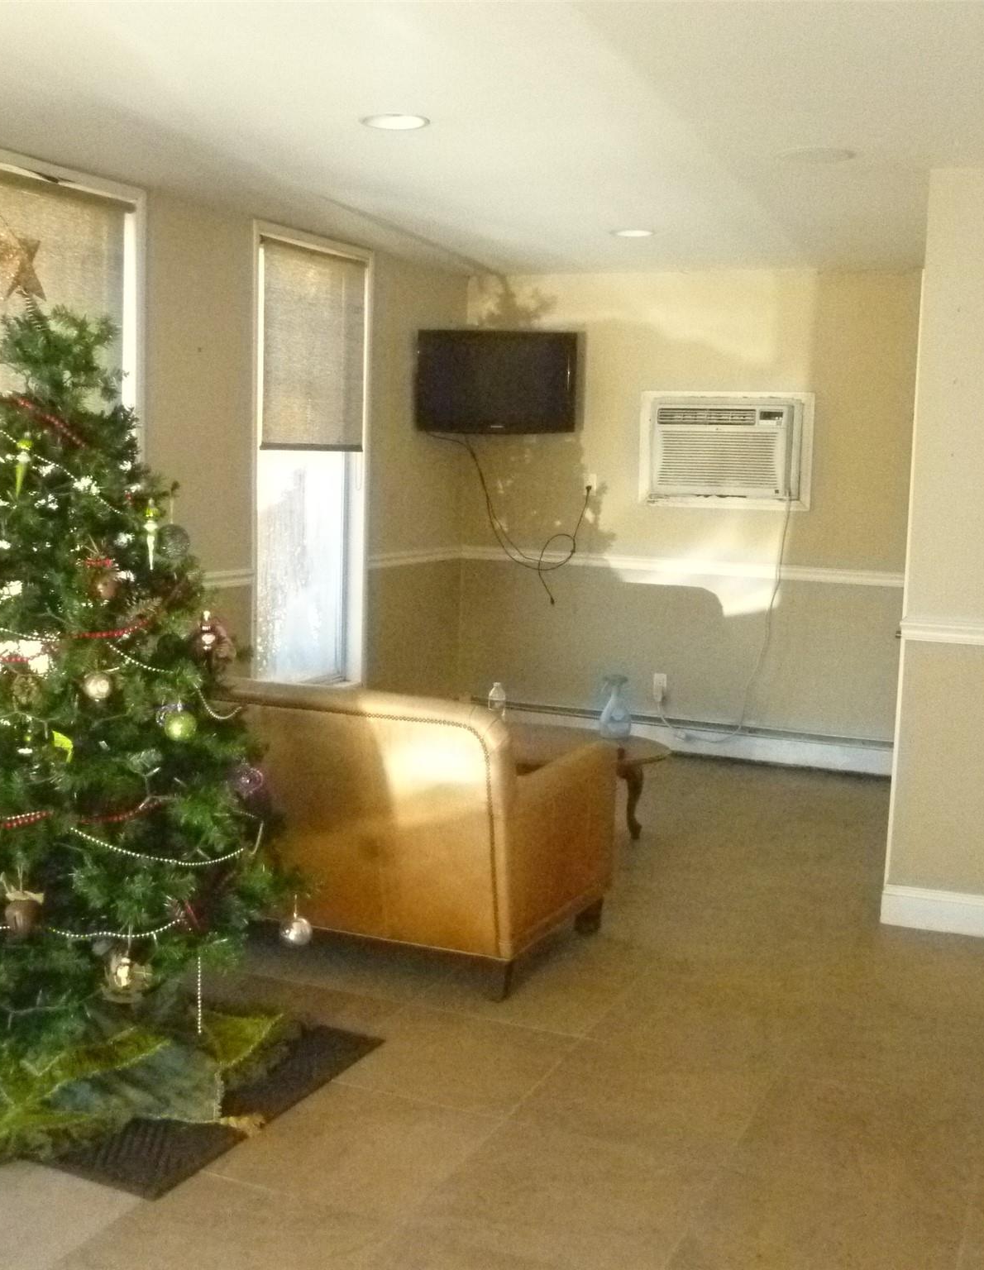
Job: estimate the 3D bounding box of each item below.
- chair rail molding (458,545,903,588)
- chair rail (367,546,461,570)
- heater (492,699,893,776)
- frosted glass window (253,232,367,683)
[{"bbox_3d":[0.886,-0.347,6.899,2.289,0.064,0.025,5,8,21],"label":"chair rail molding"},{"bbox_3d":[-0.365,-0.387,6.897,0.025,0.062,0.927,5,9,26],"label":"chair rail"},{"bbox_3d":[0.885,0.514,6.983,2.235,0.177,0.070,5,8,21],"label":"heater"},{"bbox_3d":[-0.811,-0.705,6.032,0.120,2.003,0.903,5,9,26],"label":"frosted glass window"}]

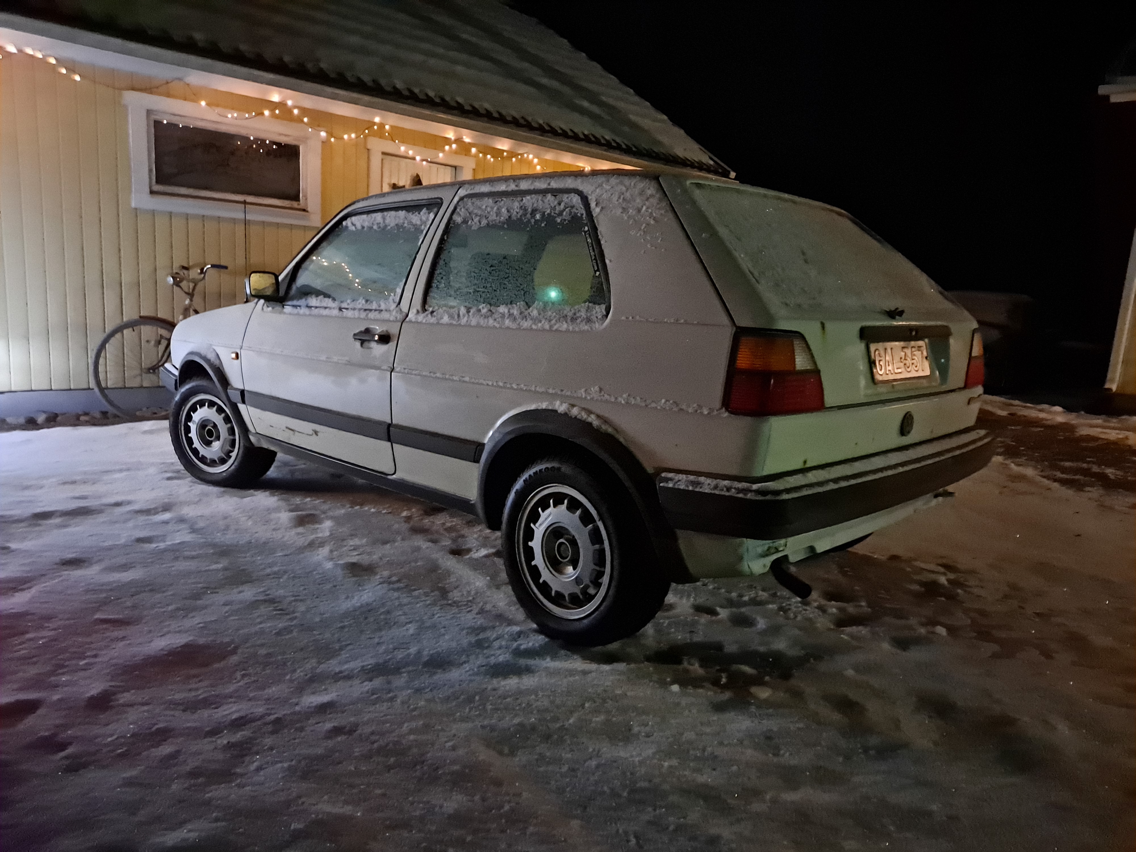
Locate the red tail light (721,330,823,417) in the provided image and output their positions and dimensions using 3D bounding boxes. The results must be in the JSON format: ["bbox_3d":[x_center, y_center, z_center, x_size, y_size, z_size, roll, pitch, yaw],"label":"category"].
[{"bbox_3d":[0.504,-0.133,1.971,0.118,0.202,0.288,10,12,44],"label":"red tail light"}]

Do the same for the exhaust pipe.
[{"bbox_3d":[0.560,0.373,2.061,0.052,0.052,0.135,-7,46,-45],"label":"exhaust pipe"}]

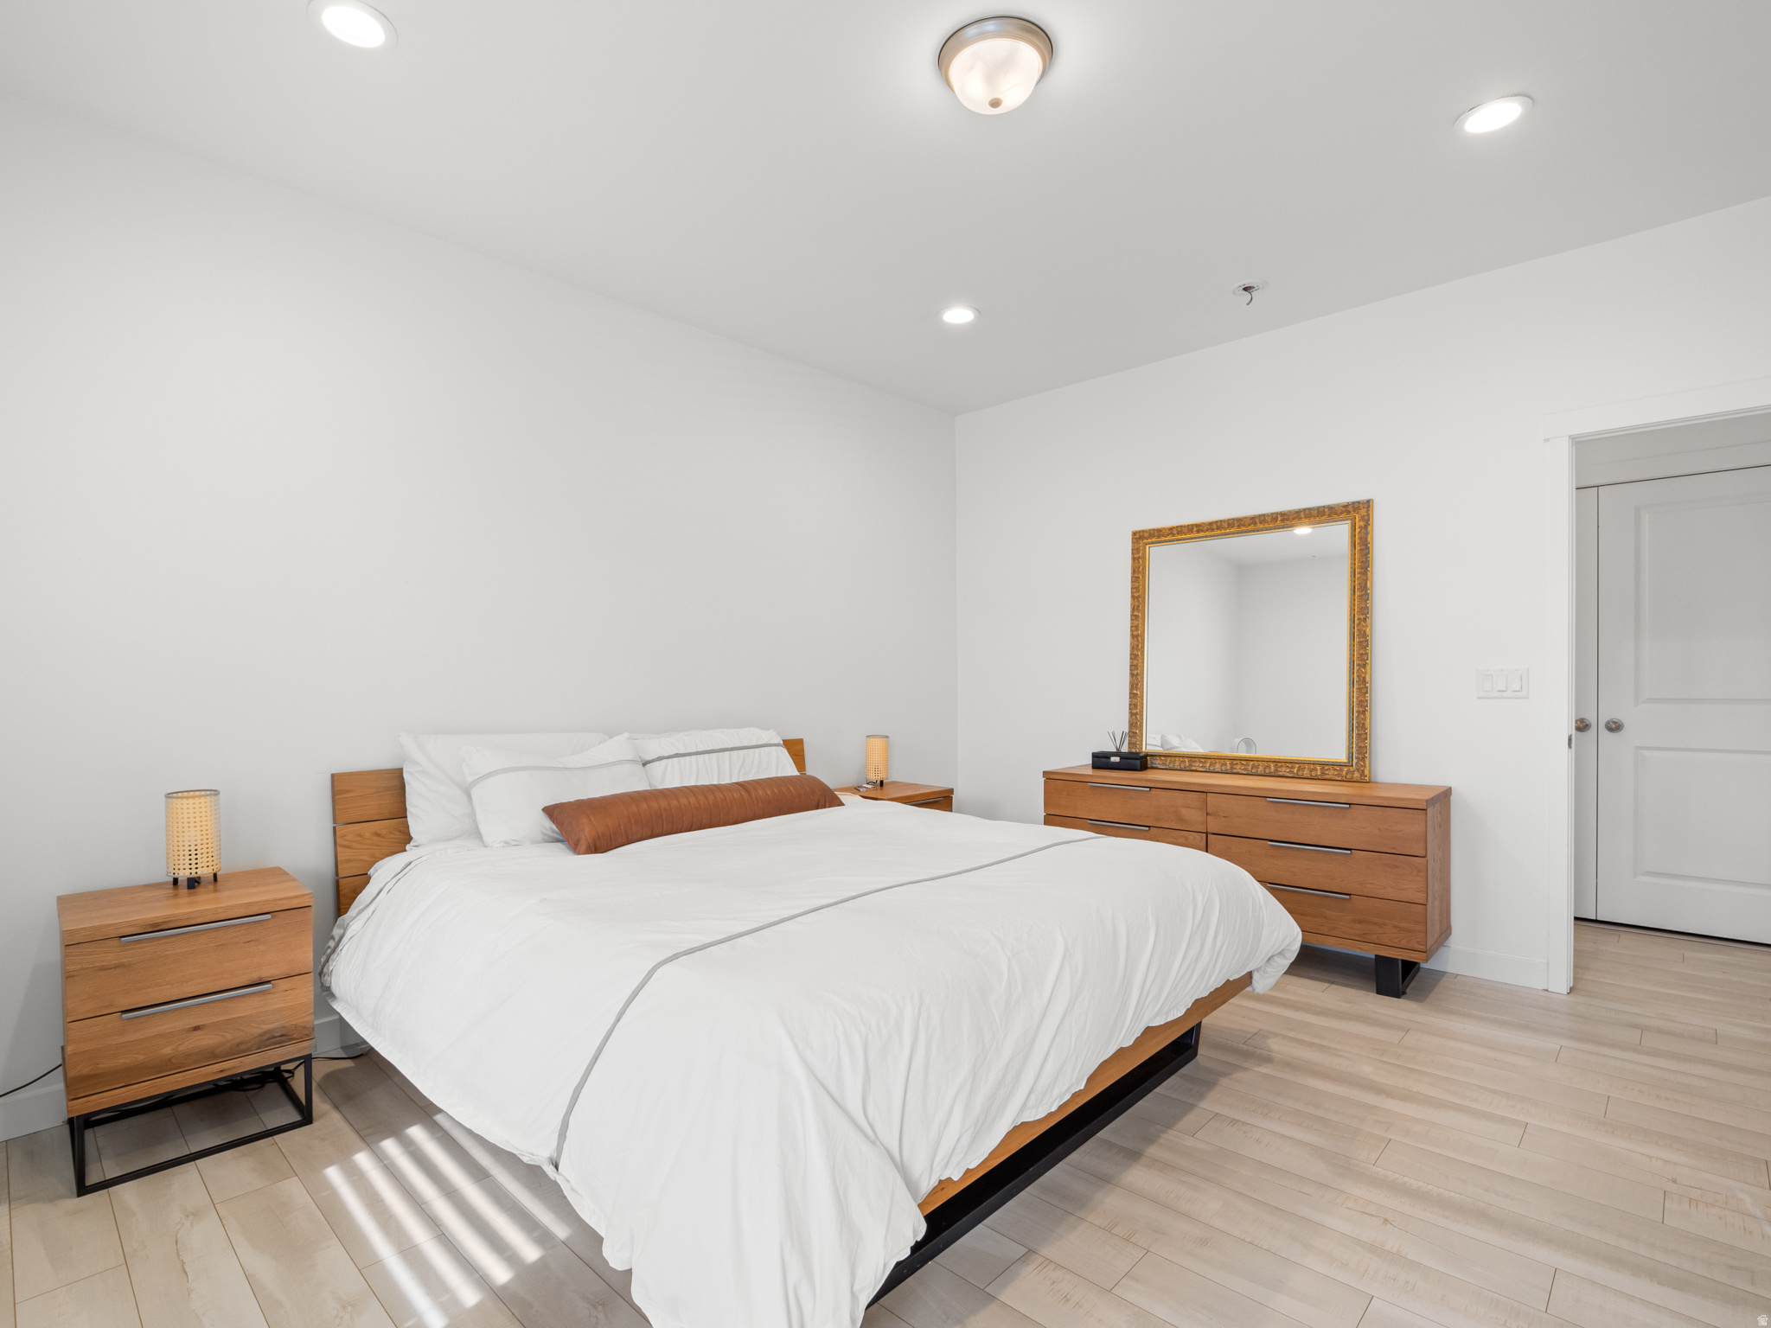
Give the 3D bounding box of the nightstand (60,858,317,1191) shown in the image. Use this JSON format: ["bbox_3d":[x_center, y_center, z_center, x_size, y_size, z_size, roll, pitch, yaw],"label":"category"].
[{"bbox_3d":[-1.922,0.946,2.249,0.485,0.623,0.425,0,-1,-45],"label":"nightstand"}]

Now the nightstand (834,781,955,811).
[{"bbox_3d":[0.023,0.947,4.108,0.425,0.623,0.485,-1,-1,44],"label":"nightstand"}]

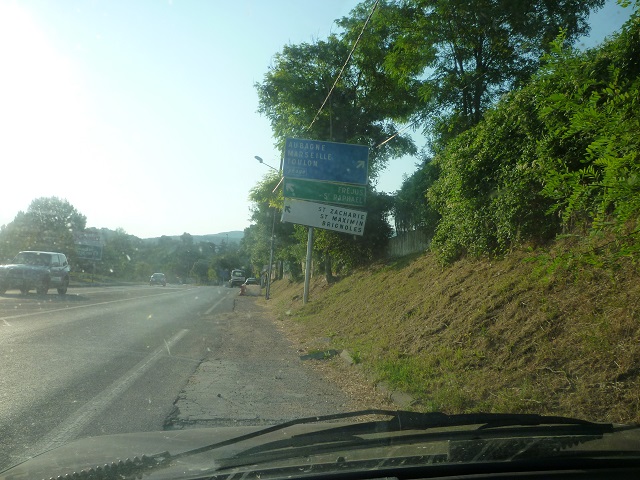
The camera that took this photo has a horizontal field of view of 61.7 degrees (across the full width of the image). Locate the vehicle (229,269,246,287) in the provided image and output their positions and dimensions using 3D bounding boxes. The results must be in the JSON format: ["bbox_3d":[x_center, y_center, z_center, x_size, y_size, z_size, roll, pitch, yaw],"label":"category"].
[{"bbox_3d":[-11.608,5.457,76.000,2.050,2.500,5.400,5,-5,-7],"label":"vehicle"}]

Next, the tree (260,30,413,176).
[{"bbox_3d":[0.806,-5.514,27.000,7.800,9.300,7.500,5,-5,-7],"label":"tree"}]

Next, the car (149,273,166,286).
[{"bbox_3d":[-18.279,4.479,60.500,1.780,1.480,4.200,5,-5,-9],"label":"car"}]

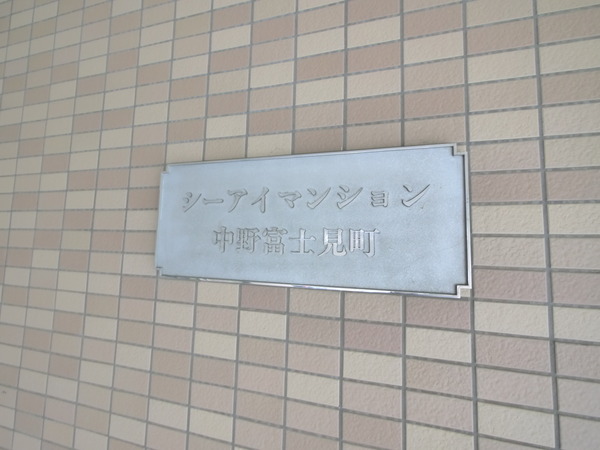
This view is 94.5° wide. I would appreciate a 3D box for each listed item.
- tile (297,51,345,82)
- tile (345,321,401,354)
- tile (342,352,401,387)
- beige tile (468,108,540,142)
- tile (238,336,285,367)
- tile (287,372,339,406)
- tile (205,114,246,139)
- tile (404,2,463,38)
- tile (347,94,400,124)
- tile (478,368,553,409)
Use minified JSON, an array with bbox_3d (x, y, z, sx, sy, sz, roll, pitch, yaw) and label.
[{"bbox_3d":[0.040,-0.305,0.539,0.095,0.045,0.010,0,-5,17],"label":"tile"},{"bbox_3d":[0.122,0.189,0.472,0.095,0.045,0.010,0,-5,16],"label":"tile"},{"bbox_3d":[0.121,0.238,0.466,0.095,0.045,0.010,0,-5,17],"label":"tile"},{"bbox_3d":[0.324,-0.159,0.444,0.095,0.045,0.009,0,-5,17],"label":"beige tile"},{"bbox_3d":[-0.071,0.237,0.523,0.095,0.045,0.010,0,-5,17],"label":"tile"},{"bbox_3d":[0.023,0.288,0.492,0.095,0.045,0.009,0,-5,17],"label":"tile"},{"bbox_3d":[-0.156,-0.209,0.592,0.095,0.045,0.009,0,-5,17],"label":"tile"},{"bbox_3d":[0.233,-0.357,0.491,0.095,0.045,0.010,0,-5,16],"label":"tile"},{"bbox_3d":[0.133,-0.208,0.506,0.095,0.045,0.010,0,-5,16],"label":"tile"},{"bbox_3d":[0.313,0.239,0.411,0.095,0.045,0.010,0,-5,16],"label":"tile"}]

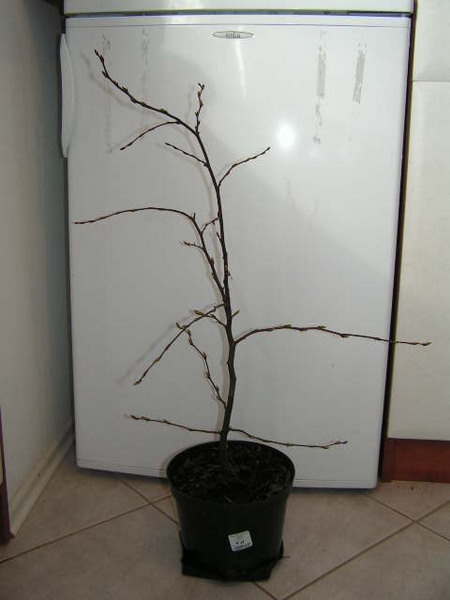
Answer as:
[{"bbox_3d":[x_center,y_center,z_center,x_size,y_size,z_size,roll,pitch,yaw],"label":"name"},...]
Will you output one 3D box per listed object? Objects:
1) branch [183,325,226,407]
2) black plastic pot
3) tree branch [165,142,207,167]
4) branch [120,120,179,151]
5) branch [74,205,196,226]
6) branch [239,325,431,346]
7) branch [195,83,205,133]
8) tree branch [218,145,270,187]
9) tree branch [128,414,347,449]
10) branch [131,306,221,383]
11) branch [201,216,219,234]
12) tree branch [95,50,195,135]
[{"bbox_3d":[-0.028,0.102,1.040,0.032,0.115,0.107,-10,16,-43],"label":"branch"},{"bbox_3d":[0.009,0.323,1.031,0.198,0.138,0.198,1,12,0],"label":"black plastic pot"},{"bbox_3d":[-0.055,-0.204,0.924,0.069,0.037,0.019,5,12,21],"label":"tree branch"},{"bbox_3d":[-0.102,-0.222,0.891,0.083,0.045,0.019,-1,12,-7],"label":"branch"},{"bbox_3d":[-0.140,-0.129,1.023,0.198,0.035,0.022,3,12,7],"label":"branch"},{"bbox_3d":[0.165,0.053,0.999,0.302,0.032,0.029,0,12,-3],"label":"branch"},{"bbox_3d":[-0.034,-0.261,0.897,0.015,0.071,0.025,1,12,0],"label":"branch"},{"bbox_3d":[0.027,-0.193,0.957,0.086,0.066,0.026,-5,13,-25],"label":"tree branch"},{"bbox_3d":[0.018,0.209,1.026,0.347,0.042,0.034,2,12,5],"label":"tree branch"},{"bbox_3d":[-0.066,0.058,0.928,0.033,0.092,0.176,12,16,42],"label":"branch"},{"bbox_3d":[-0.023,-0.114,1.005,0.036,0.034,0.018,8,13,29],"label":"branch"},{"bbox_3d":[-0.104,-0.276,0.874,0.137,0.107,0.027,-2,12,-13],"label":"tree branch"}]

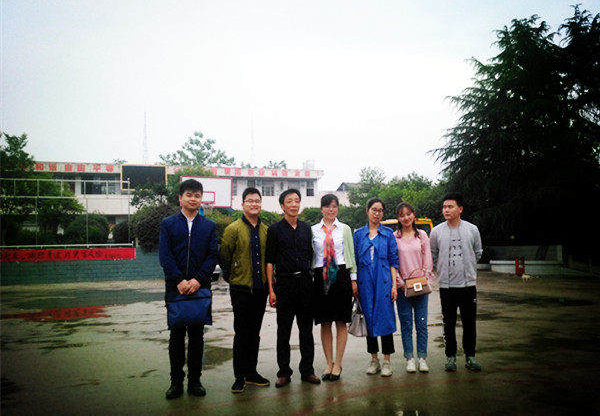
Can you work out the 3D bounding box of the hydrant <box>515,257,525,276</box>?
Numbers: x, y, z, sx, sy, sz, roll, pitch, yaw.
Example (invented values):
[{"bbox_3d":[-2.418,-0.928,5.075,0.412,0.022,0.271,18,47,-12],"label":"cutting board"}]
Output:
[{"bbox_3d":[9.860,2.624,21.966,0.360,0.800,0.320,-2,-6,0],"label":"hydrant"}]

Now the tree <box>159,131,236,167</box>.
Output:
[{"bbox_3d":[-12.524,-2.177,59.580,10.000,14.500,10.000,0,-6,-19],"label":"tree"}]

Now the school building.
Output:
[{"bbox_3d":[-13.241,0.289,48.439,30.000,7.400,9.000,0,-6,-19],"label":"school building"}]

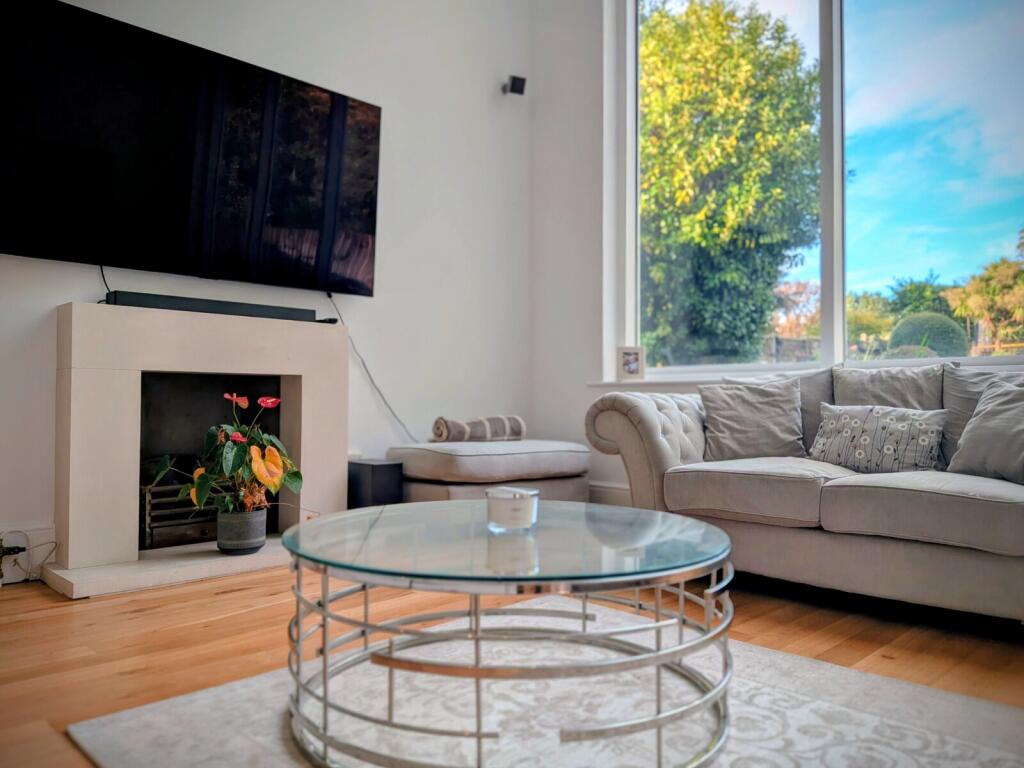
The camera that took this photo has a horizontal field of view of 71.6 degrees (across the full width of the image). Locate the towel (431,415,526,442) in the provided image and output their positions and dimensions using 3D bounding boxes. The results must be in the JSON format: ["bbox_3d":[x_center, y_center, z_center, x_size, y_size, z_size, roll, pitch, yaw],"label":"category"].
[{"bbox_3d":[-0.175,0.255,4.070,0.600,0.135,0.135,1,-1,-44],"label":"towel"}]

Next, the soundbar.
[{"bbox_3d":[-1.336,-0.339,3.251,0.915,0.062,0.090,1,-1,-44],"label":"soundbar"}]

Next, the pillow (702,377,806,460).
[{"bbox_3d":[1.043,0.154,3.080,0.440,0.360,0.140,0,-24,27],"label":"pillow"}]

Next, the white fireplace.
[{"bbox_3d":[-1.246,0.238,3.155,1.314,1.094,0.387,1,-1,-44],"label":"white fireplace"}]

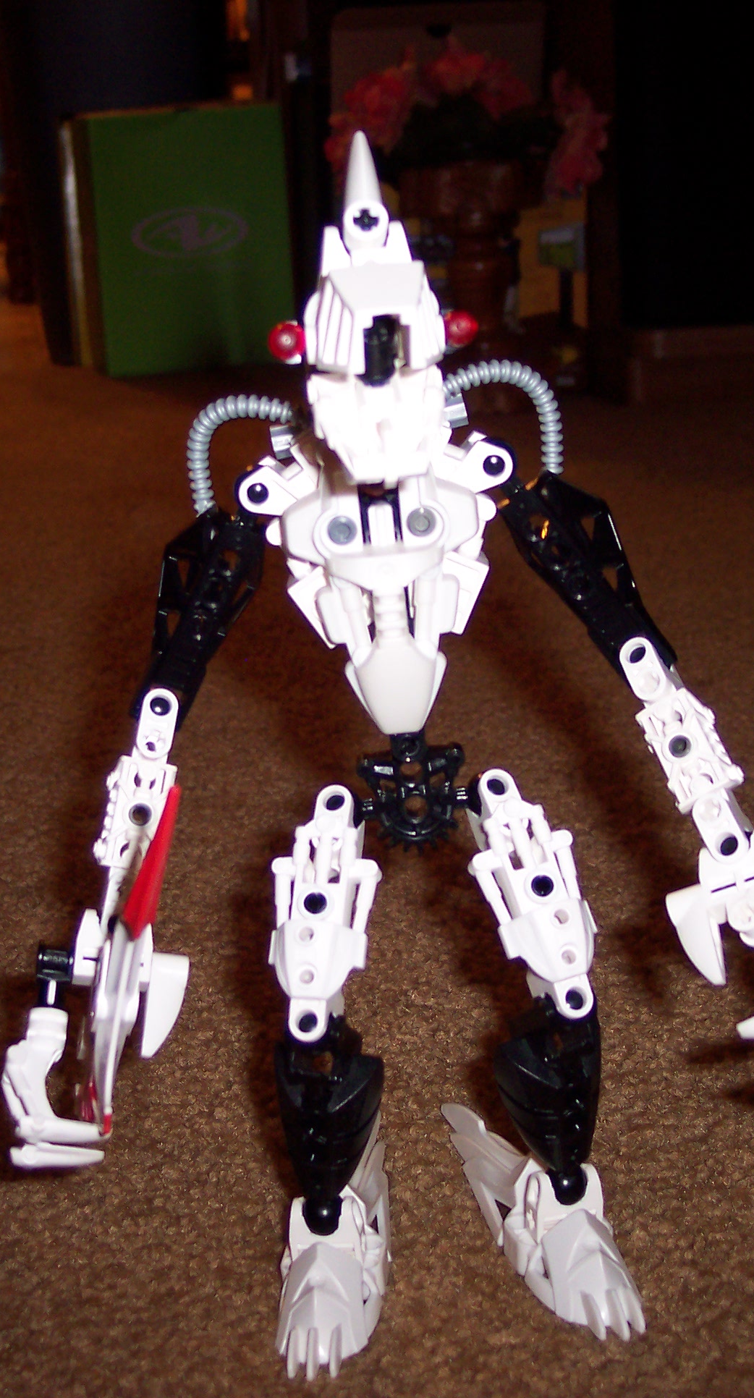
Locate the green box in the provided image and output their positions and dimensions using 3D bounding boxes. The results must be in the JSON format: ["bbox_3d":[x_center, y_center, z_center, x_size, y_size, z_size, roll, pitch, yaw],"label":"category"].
[{"bbox_3d":[-0.231,-0.533,2.385,0.223,0.280,0.145,-8,16,-18],"label":"green box"}]

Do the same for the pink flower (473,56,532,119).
[{"bbox_3d":[0.110,-0.536,1.794,0.053,0.055,0.050,-3,15,0],"label":"pink flower"}]

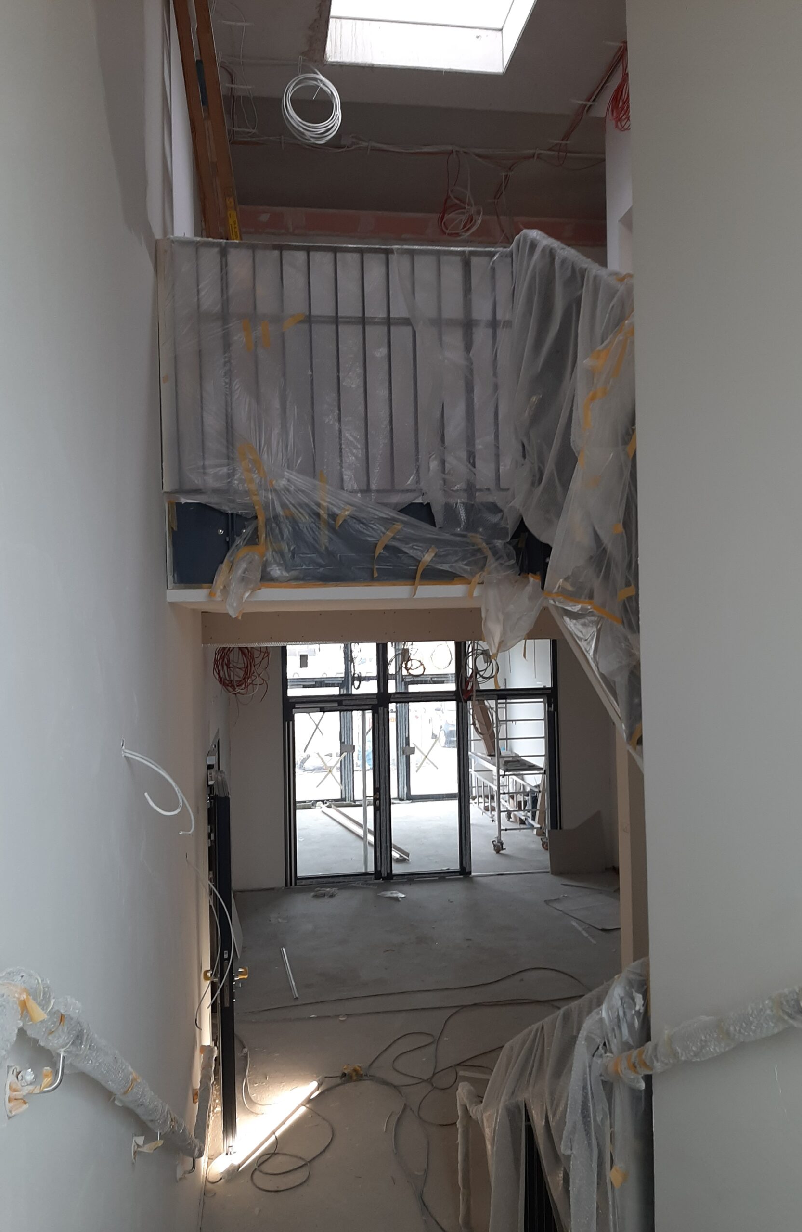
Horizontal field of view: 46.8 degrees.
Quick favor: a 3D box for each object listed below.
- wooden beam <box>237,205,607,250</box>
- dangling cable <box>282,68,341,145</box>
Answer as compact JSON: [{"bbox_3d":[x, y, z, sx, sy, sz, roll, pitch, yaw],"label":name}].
[{"bbox_3d":[0.167,-3.030,7.276,3.123,0.223,0.120,-1,-1,-8],"label":"wooden beam"},{"bbox_3d":[-0.510,-2.904,5.277,0.334,0.436,0.120,-1,-1,-8],"label":"dangling cable"}]

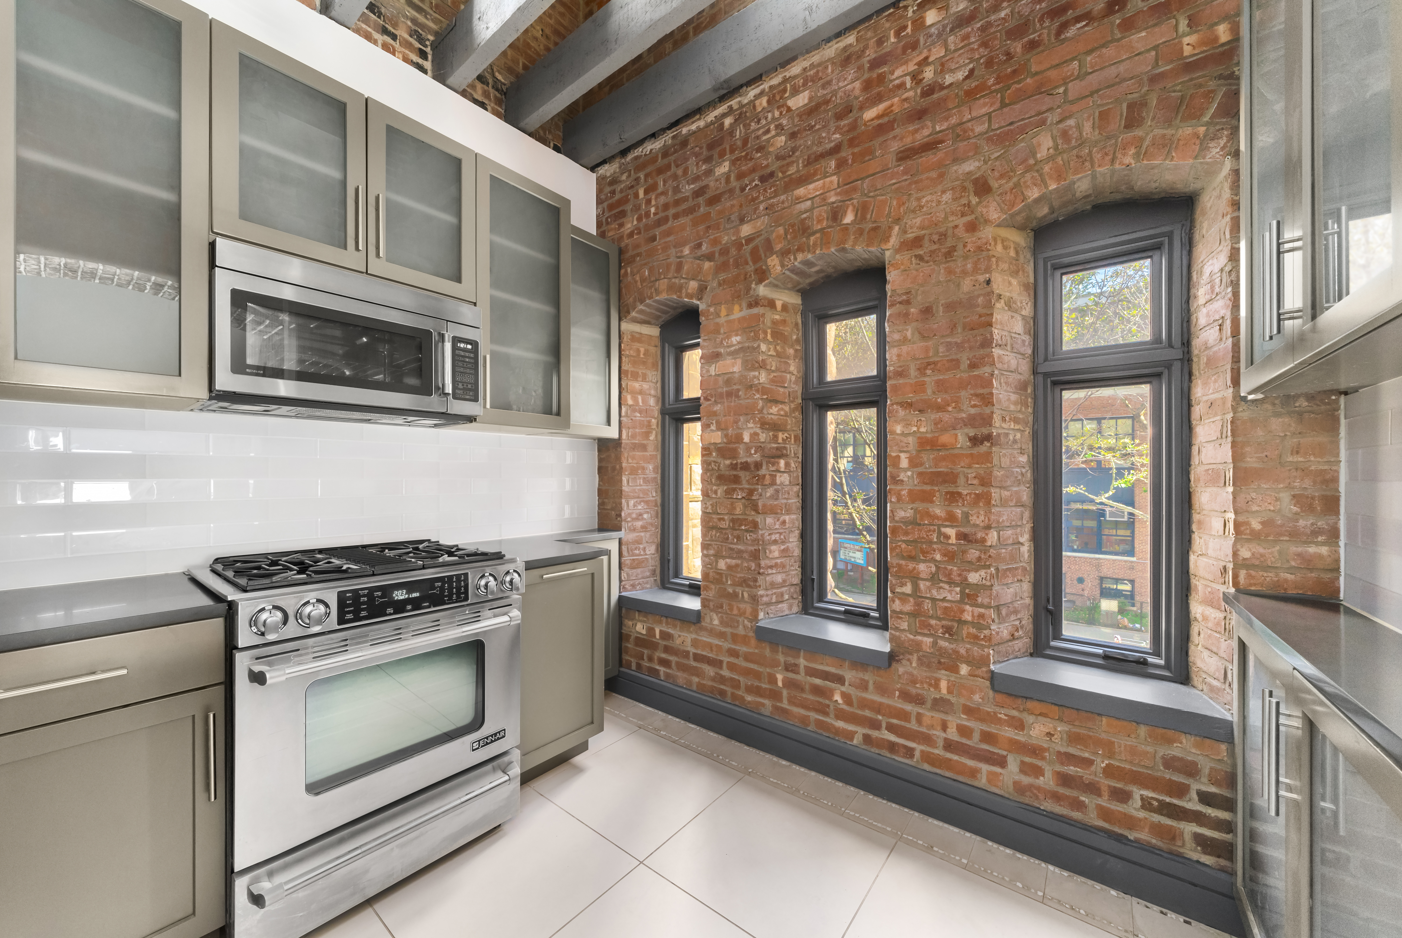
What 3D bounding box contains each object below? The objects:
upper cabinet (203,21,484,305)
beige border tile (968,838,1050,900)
[{"bbox_3d":[-1.288,-0.959,1.847,0.400,0.597,0.760,-1,-1,39],"label":"upper cabinet"},{"bbox_3d":[0.972,1.264,1.604,0.200,0.010,0.182,-1,-1,39],"label":"beige border tile"}]

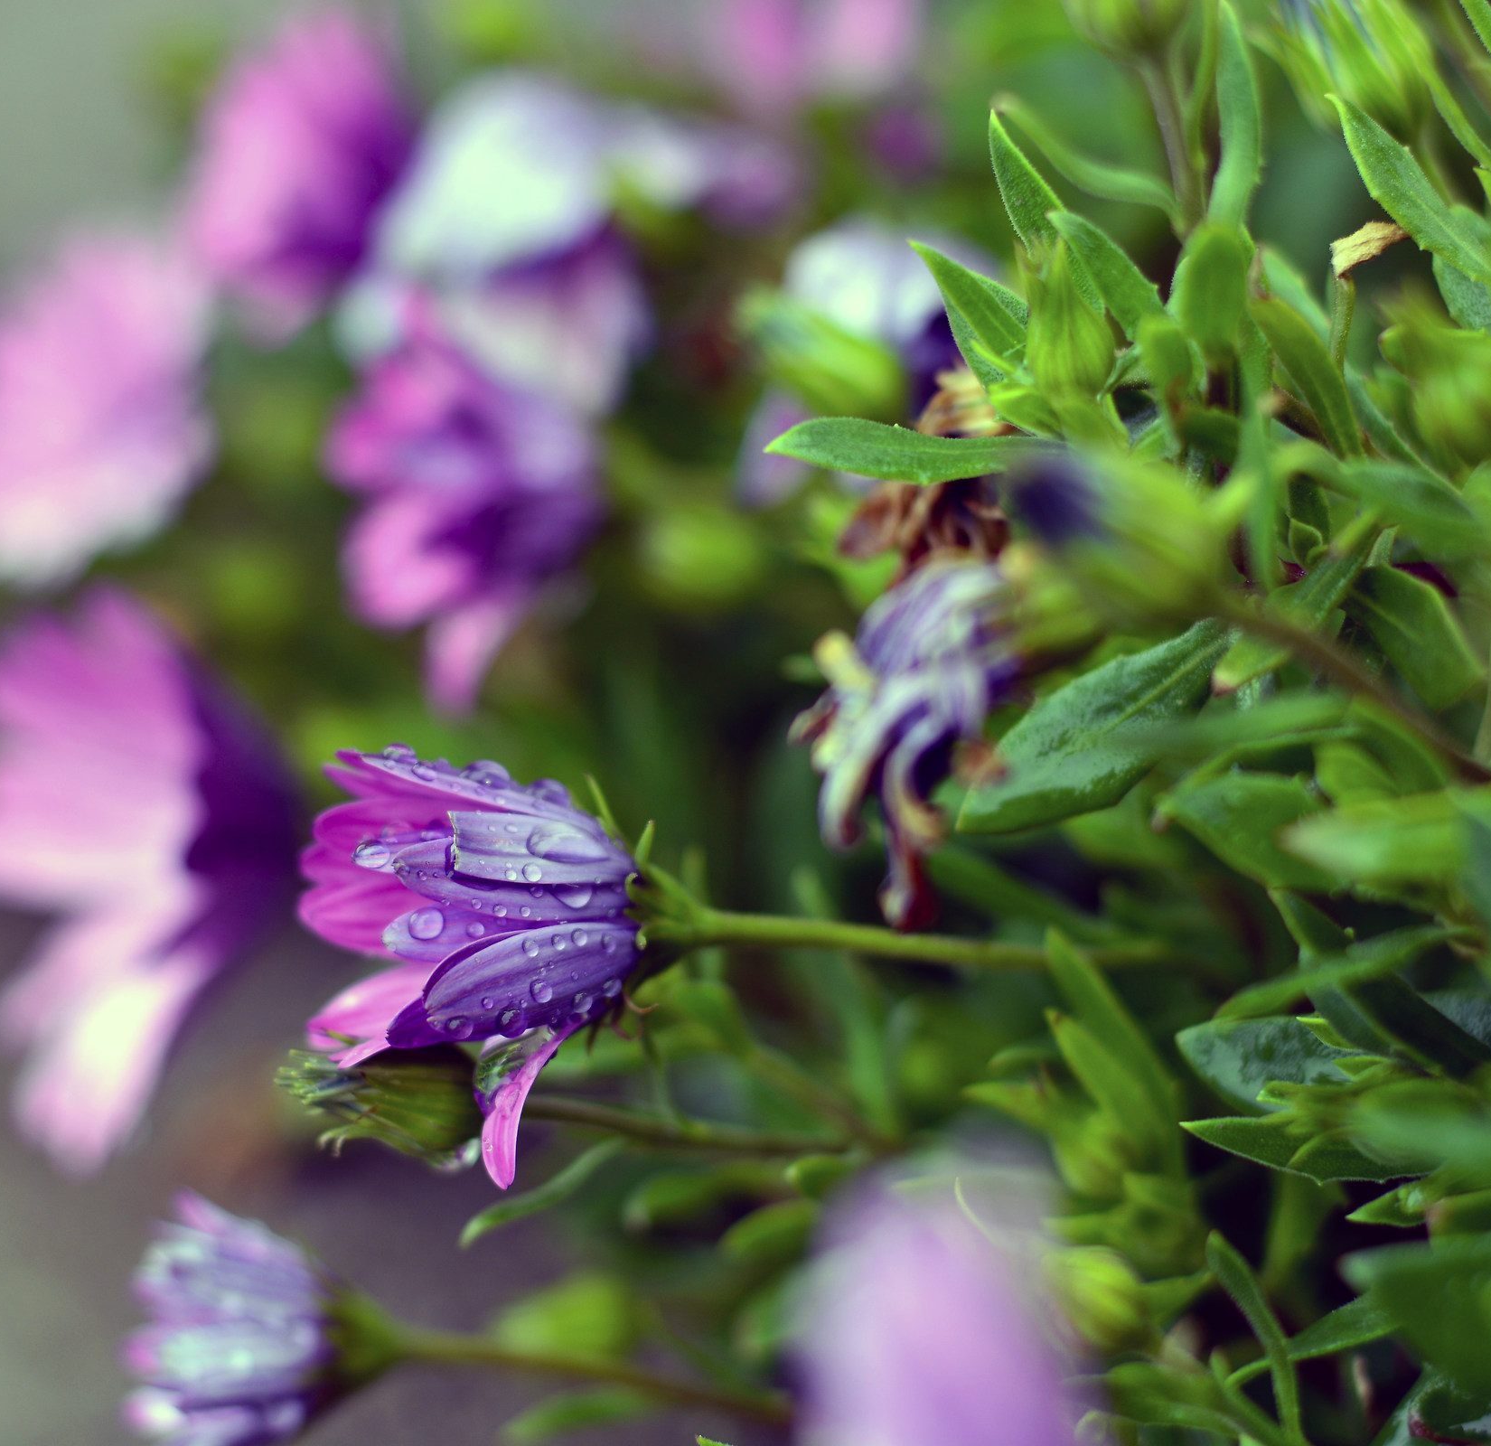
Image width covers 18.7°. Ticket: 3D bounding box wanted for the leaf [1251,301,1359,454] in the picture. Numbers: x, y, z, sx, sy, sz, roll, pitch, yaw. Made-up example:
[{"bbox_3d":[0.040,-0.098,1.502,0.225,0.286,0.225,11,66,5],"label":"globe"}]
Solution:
[{"bbox_3d":[0.050,-0.031,0.402,0.005,0.017,0.005,-36,14,0],"label":"leaf"}]

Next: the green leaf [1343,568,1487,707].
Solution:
[{"bbox_3d":[0.062,-0.008,0.415,0.009,0.015,0.005,-43,14,0],"label":"green leaf"}]

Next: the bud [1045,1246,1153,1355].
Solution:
[{"bbox_3d":[0.034,0.055,0.430,0.009,0.011,0.009,-40,20,0],"label":"bud"}]

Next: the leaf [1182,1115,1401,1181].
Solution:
[{"bbox_3d":[0.051,0.040,0.420,0.021,0.004,0.008,8,32,1],"label":"leaf"}]

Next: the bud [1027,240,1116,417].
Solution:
[{"bbox_3d":[0.030,-0.037,0.420,0.008,0.016,0.008,-10,7,-1],"label":"bud"}]

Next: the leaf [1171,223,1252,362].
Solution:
[{"bbox_3d":[0.041,-0.038,0.395,0.007,0.012,0.005,0,18,0],"label":"leaf"}]

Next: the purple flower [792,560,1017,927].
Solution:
[{"bbox_3d":[0.015,0.002,0.412,0.019,0.031,0.020,-7,19,-20],"label":"purple flower"}]

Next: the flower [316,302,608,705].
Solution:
[{"bbox_3d":[-0.029,-0.022,0.455,0.023,0.038,0.034,-9,20,-26],"label":"flower"}]

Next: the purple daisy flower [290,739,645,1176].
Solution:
[{"bbox_3d":[-0.026,0.022,0.420,0.032,0.040,0.034,-2,15,-6],"label":"purple daisy flower"}]

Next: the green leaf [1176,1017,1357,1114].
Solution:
[{"bbox_3d":[0.051,0.033,0.432,0.020,0.004,0.011,-1,41,3],"label":"green leaf"}]

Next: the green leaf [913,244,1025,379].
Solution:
[{"bbox_3d":[0.021,-0.038,0.421,0.004,0.018,0.008,-39,1,-45],"label":"green leaf"}]

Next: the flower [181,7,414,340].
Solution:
[{"bbox_3d":[-0.057,-0.069,0.570,0.026,0.040,0.038,-5,16,-18],"label":"flower"}]

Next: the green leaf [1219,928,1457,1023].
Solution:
[{"bbox_3d":[0.053,0.022,0.405,0.024,0.004,0.006,-24,21,-5],"label":"green leaf"}]

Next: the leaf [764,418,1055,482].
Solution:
[{"bbox_3d":[0.016,-0.026,0.420,0.028,0.004,0.008,-3,31,-5],"label":"leaf"}]

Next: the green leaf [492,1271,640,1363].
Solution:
[{"bbox_3d":[-0.018,0.058,0.445,0.015,0.009,0.007,-2,18,-5],"label":"green leaf"}]

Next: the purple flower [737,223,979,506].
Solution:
[{"bbox_3d":[0.013,-0.040,0.500,0.025,0.034,0.034,-6,16,-22],"label":"purple flower"}]

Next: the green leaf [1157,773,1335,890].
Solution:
[{"bbox_3d":[0.045,0.010,0.406,0.017,0.009,0.007,8,25,-23],"label":"green leaf"}]

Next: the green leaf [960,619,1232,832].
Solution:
[{"bbox_3d":[0.033,0.000,0.430,0.031,0.004,0.012,-36,46,-6],"label":"green leaf"}]

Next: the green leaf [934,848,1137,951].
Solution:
[{"bbox_3d":[0.028,0.017,0.440,0.021,0.005,0.006,23,12,-10],"label":"green leaf"}]

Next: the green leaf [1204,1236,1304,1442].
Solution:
[{"bbox_3d":[0.046,0.056,0.410,0.004,0.020,0.005,-19,12,17],"label":"green leaf"}]

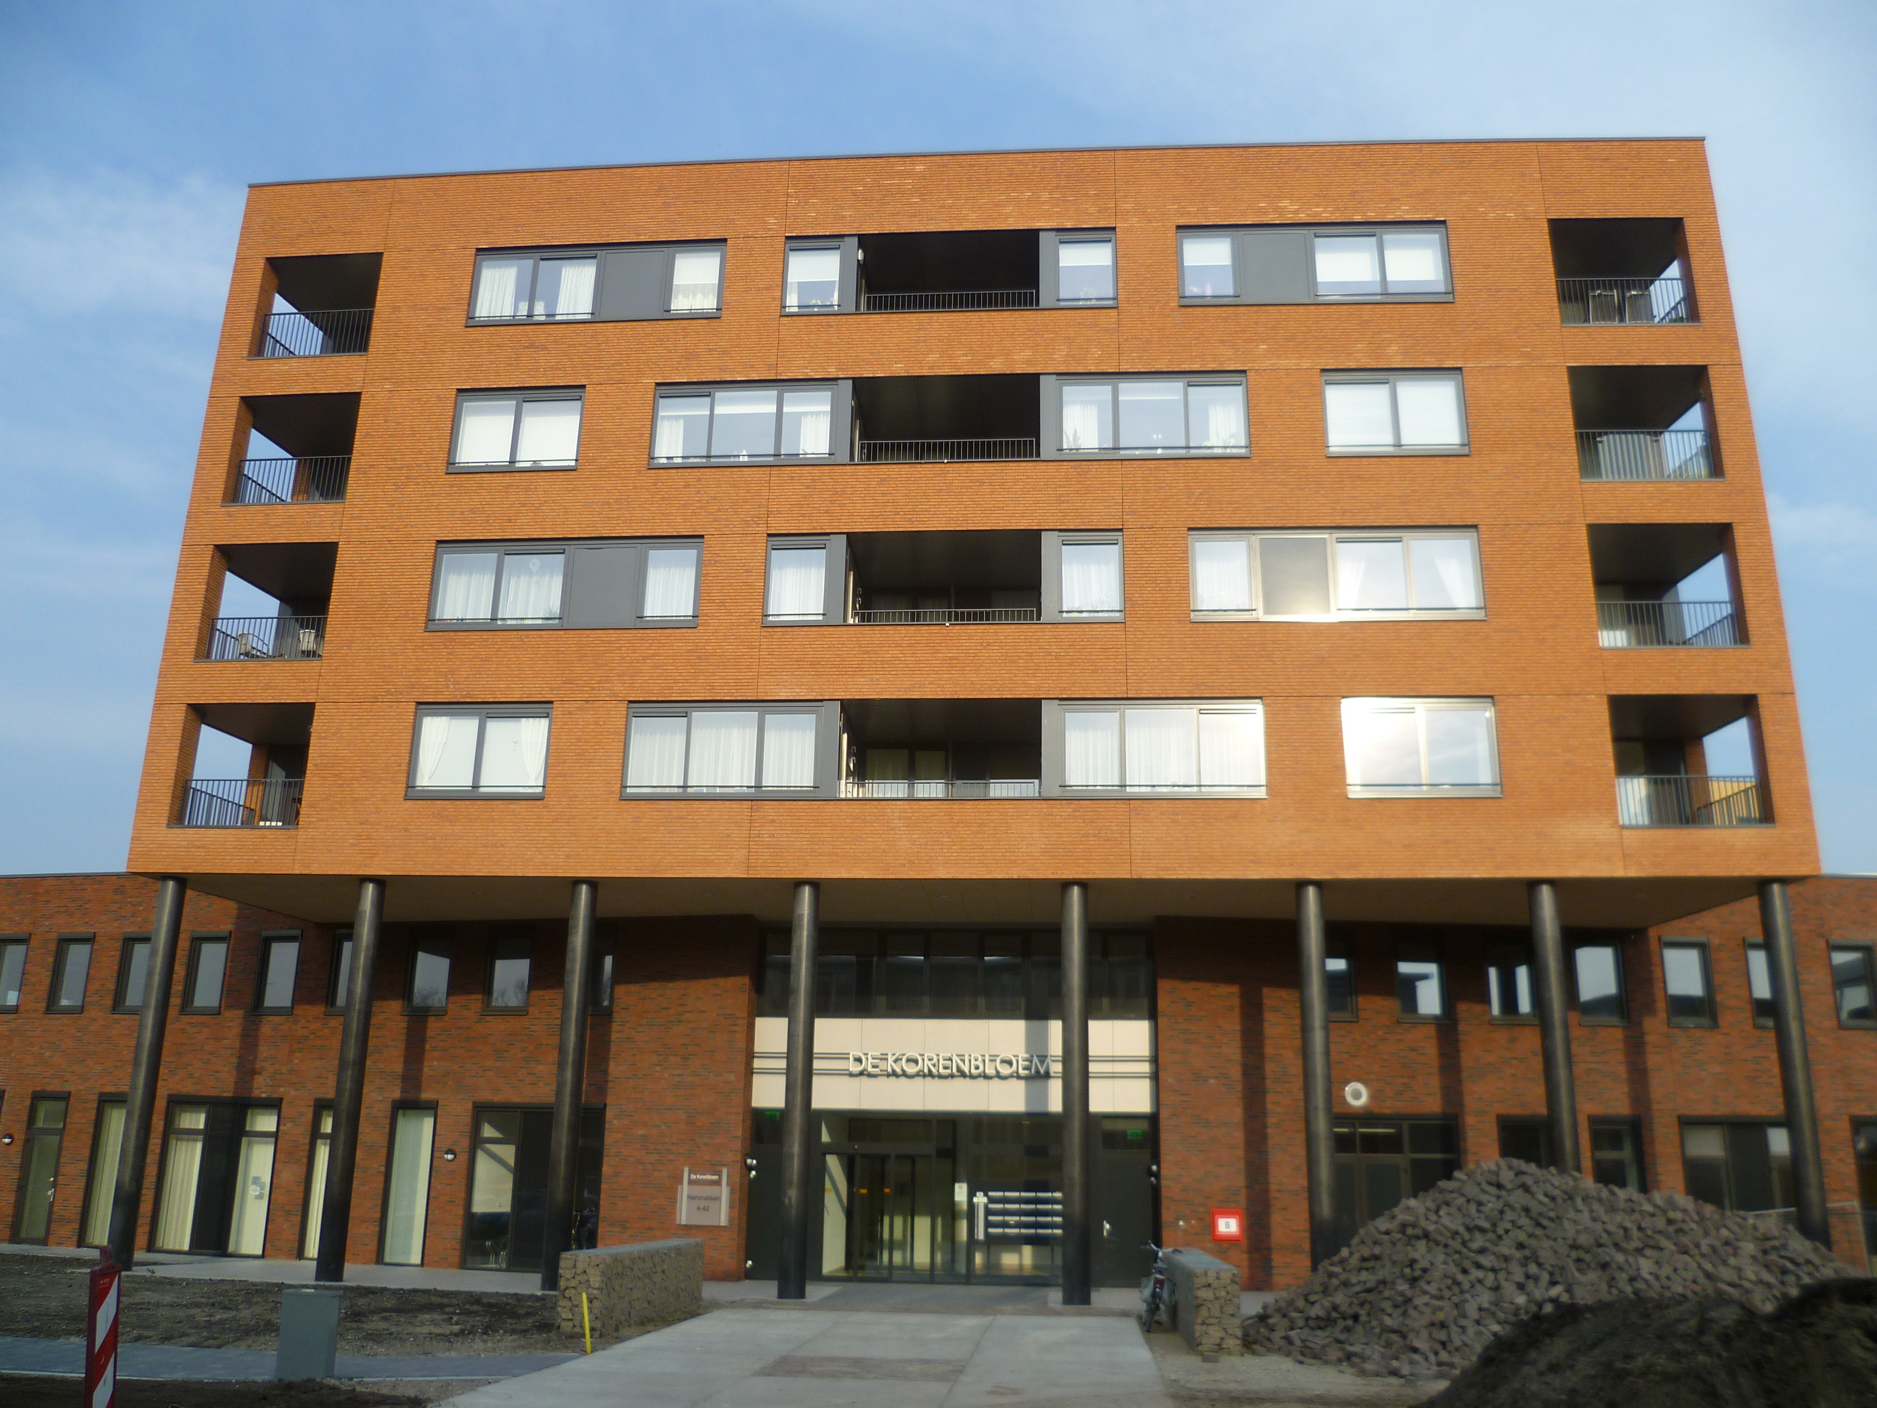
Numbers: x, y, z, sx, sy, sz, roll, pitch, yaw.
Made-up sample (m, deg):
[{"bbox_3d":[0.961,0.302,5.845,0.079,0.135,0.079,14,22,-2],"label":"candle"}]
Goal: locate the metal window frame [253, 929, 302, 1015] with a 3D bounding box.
[{"bbox_3d":[-13.352,5.437,30.678,0.935,1.718,0.150,-3,-17,13],"label":"metal window frame"}]

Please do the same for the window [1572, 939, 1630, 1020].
[{"bbox_3d":[12.247,5.146,28.078,0.986,1.599,0.150,2,-17,-4],"label":"window"}]

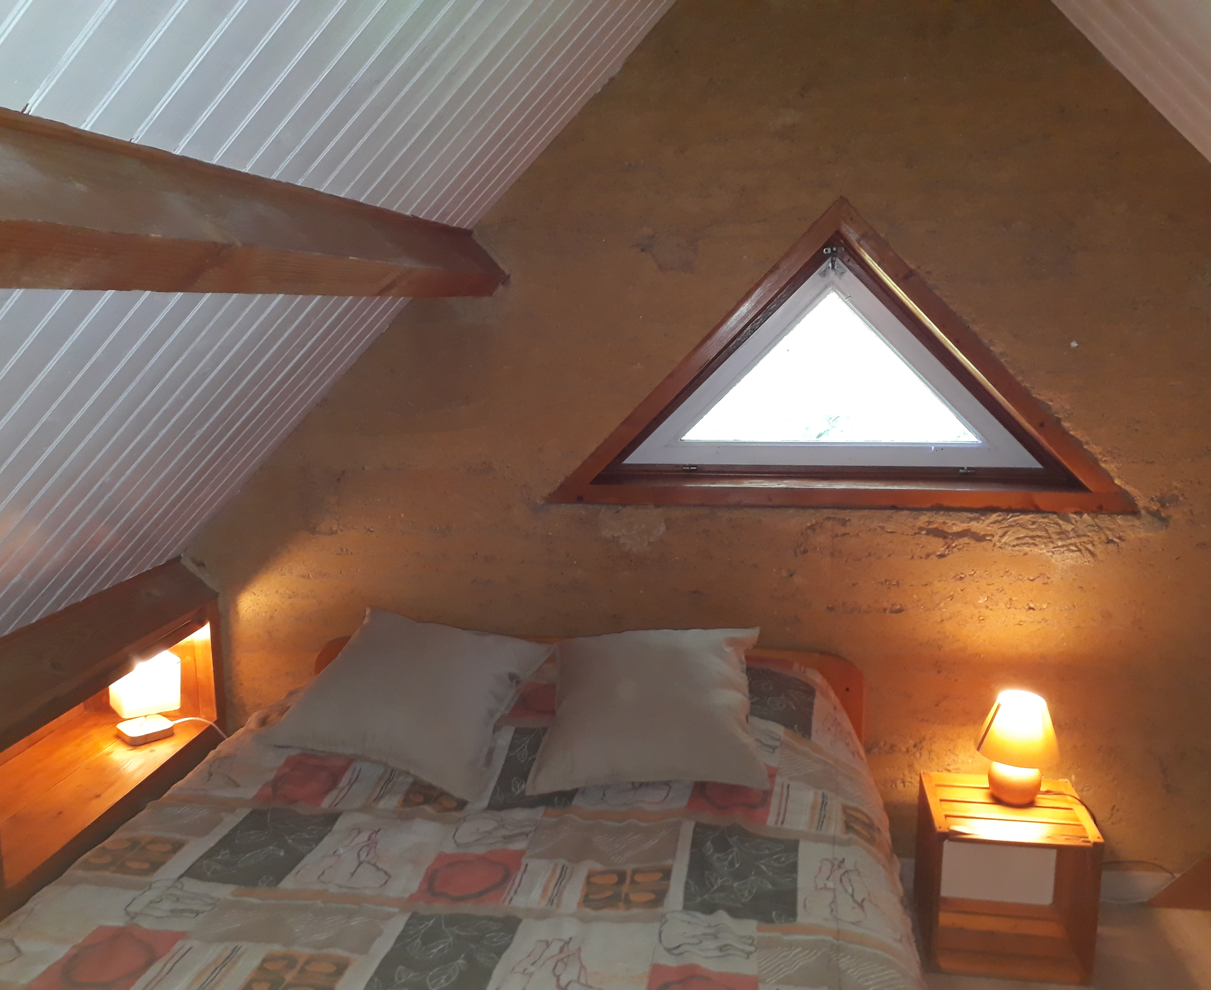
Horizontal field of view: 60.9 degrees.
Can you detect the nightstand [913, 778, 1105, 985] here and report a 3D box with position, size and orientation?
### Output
[{"bbox_3d":[0.989,0.945,2.580,0.370,0.367,0.311,1,11,9],"label":"nightstand"}]

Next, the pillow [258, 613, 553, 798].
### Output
[{"bbox_3d":[-0.467,0.485,2.529,0.535,0.150,0.525,10,33,13],"label":"pillow"}]

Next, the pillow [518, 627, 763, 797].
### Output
[{"bbox_3d":[0.112,0.506,2.474,0.535,0.150,0.525,-4,32,9],"label":"pillow"}]

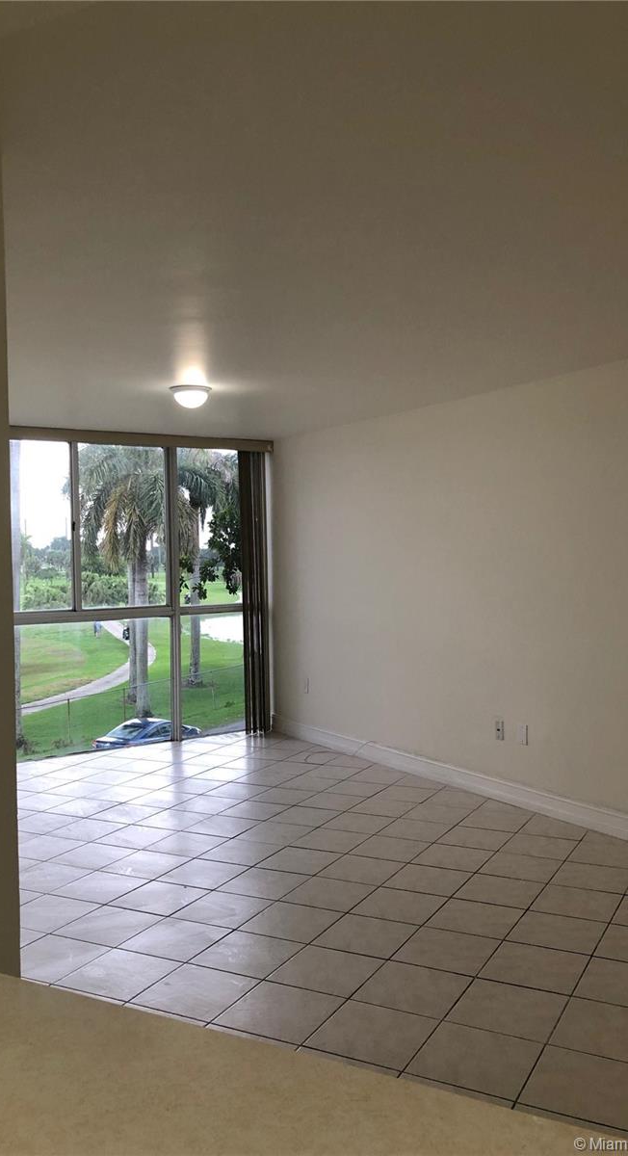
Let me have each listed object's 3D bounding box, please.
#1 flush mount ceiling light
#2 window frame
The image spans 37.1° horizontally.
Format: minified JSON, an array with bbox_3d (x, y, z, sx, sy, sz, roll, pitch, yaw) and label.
[{"bbox_3d":[-0.669,-0.977,5.096,0.236,0.118,0.236,-1,2,0],"label":"flush mount ceiling light"},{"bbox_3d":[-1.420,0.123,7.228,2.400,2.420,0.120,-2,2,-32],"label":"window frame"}]

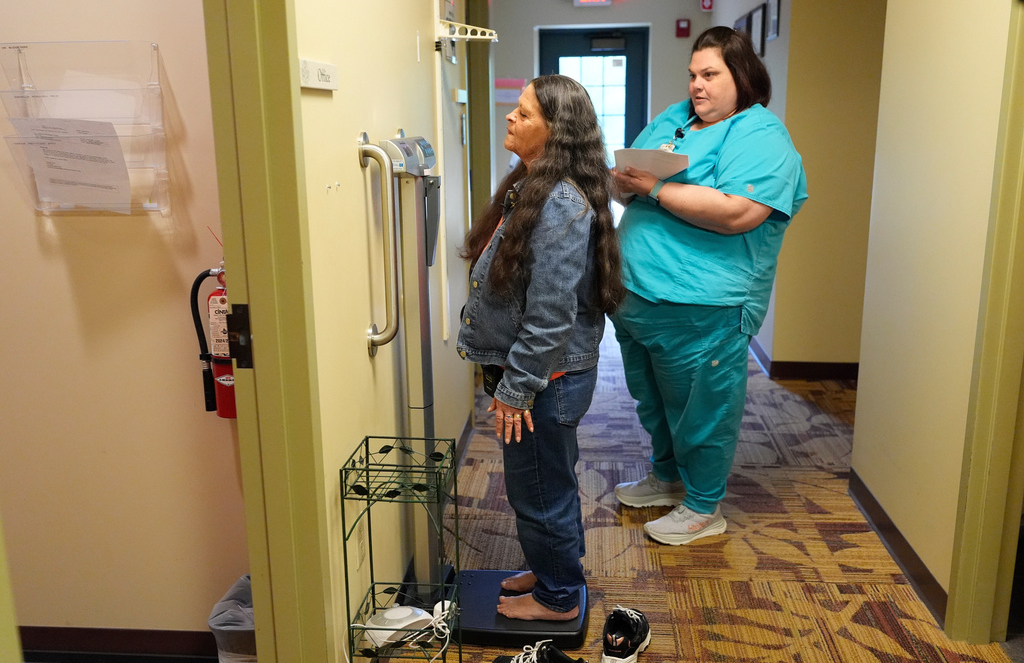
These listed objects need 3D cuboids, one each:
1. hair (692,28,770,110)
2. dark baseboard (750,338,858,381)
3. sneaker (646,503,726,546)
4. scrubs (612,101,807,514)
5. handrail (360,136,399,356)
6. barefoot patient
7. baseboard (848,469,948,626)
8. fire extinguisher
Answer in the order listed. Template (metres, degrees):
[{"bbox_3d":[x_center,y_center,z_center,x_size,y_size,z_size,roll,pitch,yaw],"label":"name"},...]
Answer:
[{"bbox_3d":[0.694,-0.826,2.873,0.235,0.255,0.210,-10,16,-36],"label":"hair"},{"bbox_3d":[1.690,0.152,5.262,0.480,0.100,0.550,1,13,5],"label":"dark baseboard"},{"bbox_3d":[0.595,0.643,3.129,0.285,0.112,0.108,-4,13,-15],"label":"sneaker"},{"bbox_3d":[0.640,-0.056,3.054,0.550,1.390,0.600,-7,14,-26],"label":"scrubs"},{"bbox_3d":[-0.326,-0.204,2.230,0.078,0.553,0.083,1,13,5],"label":"handrail"},{"bbox_3d":[0.075,0.072,2.426,0.440,1.450,0.470,0,13,1],"label":"barefoot patient"},{"bbox_3d":[1.252,0.671,2.997,0.015,0.100,0.995,1,13,5],"label":"baseboard"},{"bbox_3d":[-0.653,0.013,2.104,0.170,0.393,0.120,1,13,5],"label":"fire extinguisher"}]

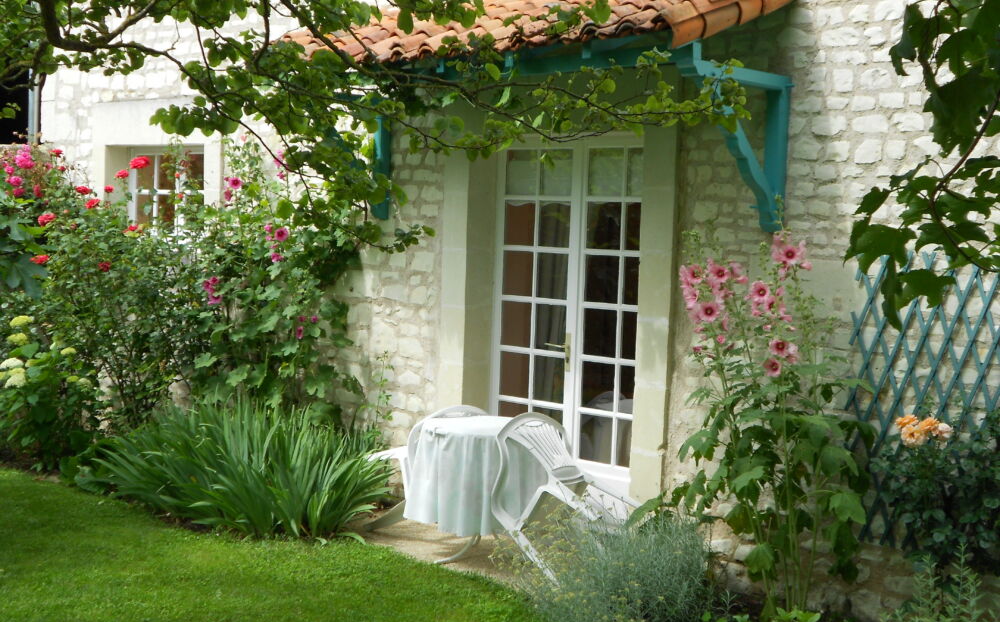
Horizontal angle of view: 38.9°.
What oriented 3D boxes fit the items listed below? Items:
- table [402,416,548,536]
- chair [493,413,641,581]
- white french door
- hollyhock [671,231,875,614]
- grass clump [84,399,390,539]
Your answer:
[{"bbox_3d":[-0.083,1.034,8.215,0.850,0.740,0.850,2,4,0],"label":"table"},{"bbox_3d":[0.305,1.030,7.791,0.800,0.550,0.560,43,25,27],"label":"chair"},{"bbox_3d":[0.485,-0.032,9.007,1.340,2.170,0.090,5,5,40],"label":"white french door"},{"bbox_3d":[1.445,0.573,7.421,0.780,1.950,0.620,5,5,40],"label":"hollyhock"},{"bbox_3d":[-1.746,0.953,9.466,2.250,0.640,1.000,5,5,40],"label":"grass clump"}]

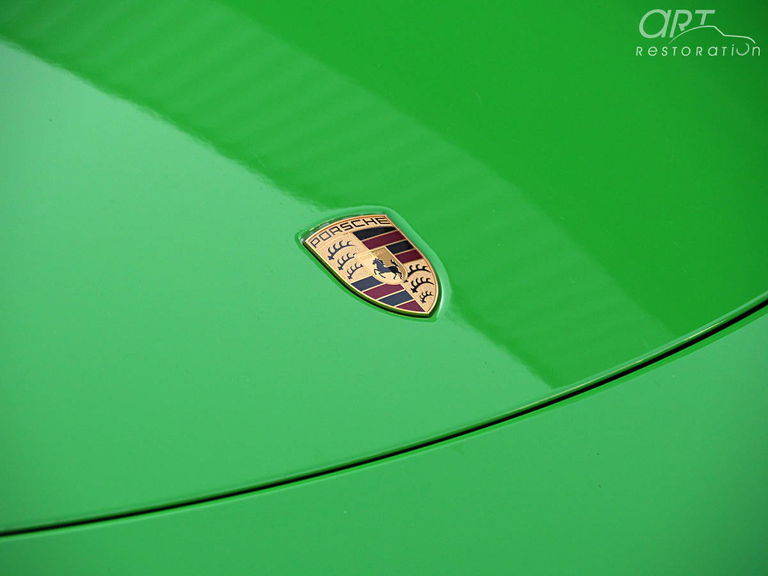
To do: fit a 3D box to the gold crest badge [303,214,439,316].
[{"bbox_3d":[0.000,-0.008,2.751,0.051,0.005,0.066,-18,53,-40],"label":"gold crest badge"}]

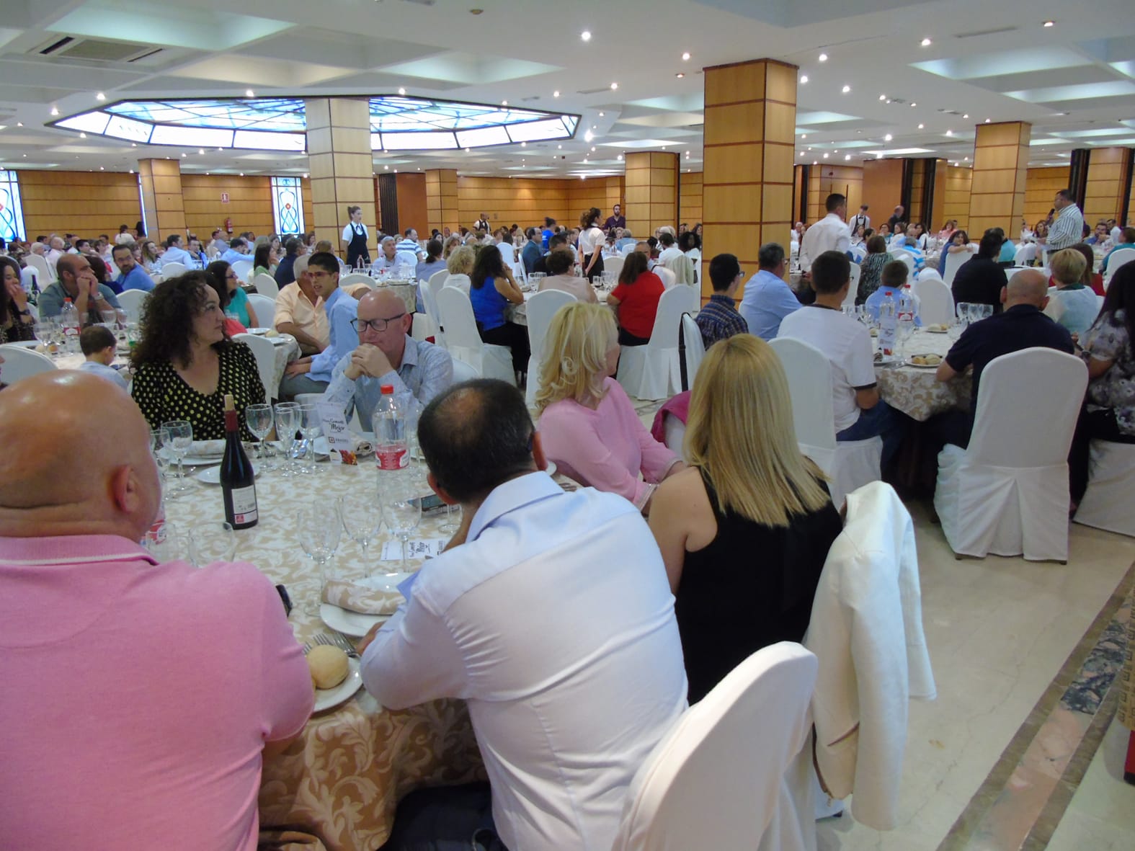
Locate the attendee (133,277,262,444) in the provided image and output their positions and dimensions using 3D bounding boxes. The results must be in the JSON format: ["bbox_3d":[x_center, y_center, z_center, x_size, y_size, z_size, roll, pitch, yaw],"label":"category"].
[{"bbox_3d":[-1.294,0.094,3.157,0.500,1.328,0.750,-12,18,-36],"label":"attendee"}]

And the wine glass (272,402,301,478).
[{"bbox_3d":[-0.869,0.041,2.557,0.082,0.197,0.082,-1,14,0],"label":"wine glass"}]

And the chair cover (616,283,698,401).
[{"bbox_3d":[0.764,-0.760,7.195,0.470,0.960,0.550,-10,17,-33],"label":"chair cover"}]

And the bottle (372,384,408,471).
[{"bbox_3d":[-0.462,0.061,2.177,0.091,0.332,0.091,-1,14,0],"label":"bottle"}]

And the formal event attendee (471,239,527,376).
[{"bbox_3d":[-0.539,-0.993,7.426,0.460,1.282,0.780,13,20,43],"label":"formal event attendee"}]

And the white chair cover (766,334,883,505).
[{"bbox_3d":[1.211,0.029,4.013,0.550,0.950,0.470,-14,19,-41],"label":"white chair cover"}]

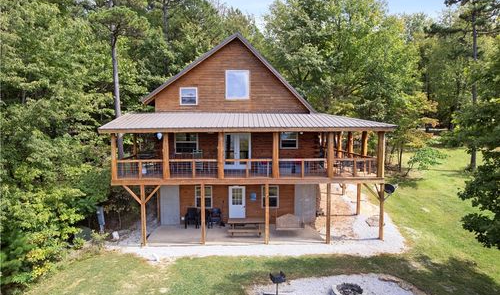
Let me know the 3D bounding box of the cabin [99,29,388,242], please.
[{"bbox_3d":[-0.146,-1.033,19.848,13.200,10.500,12.650,0,3,-1],"label":"cabin"}]

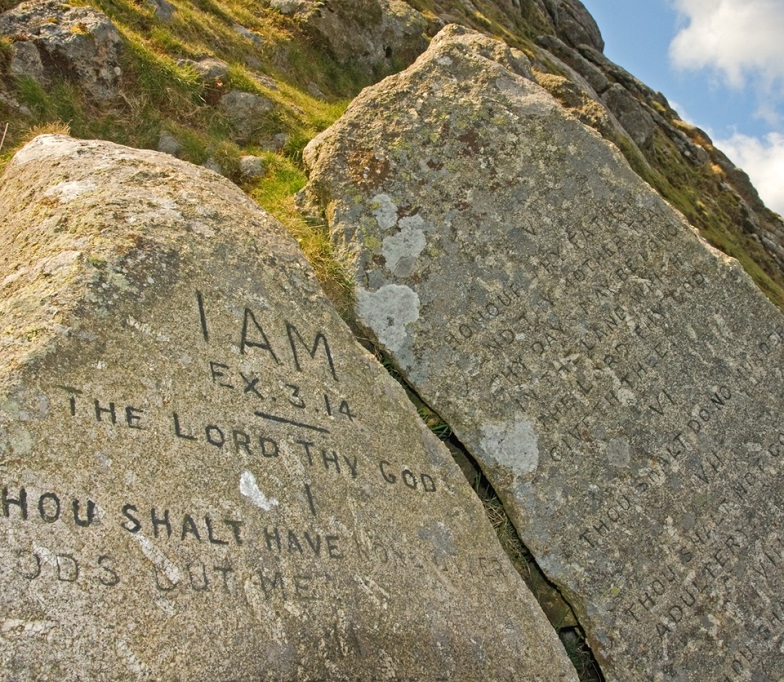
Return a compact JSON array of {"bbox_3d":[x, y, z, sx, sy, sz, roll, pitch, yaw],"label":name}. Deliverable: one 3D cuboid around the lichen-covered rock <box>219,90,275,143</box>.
[{"bbox_3d":[-0.566,-0.870,2.980,0.210,0.175,0.160,6,-11,-8],"label":"lichen-covered rock"}]

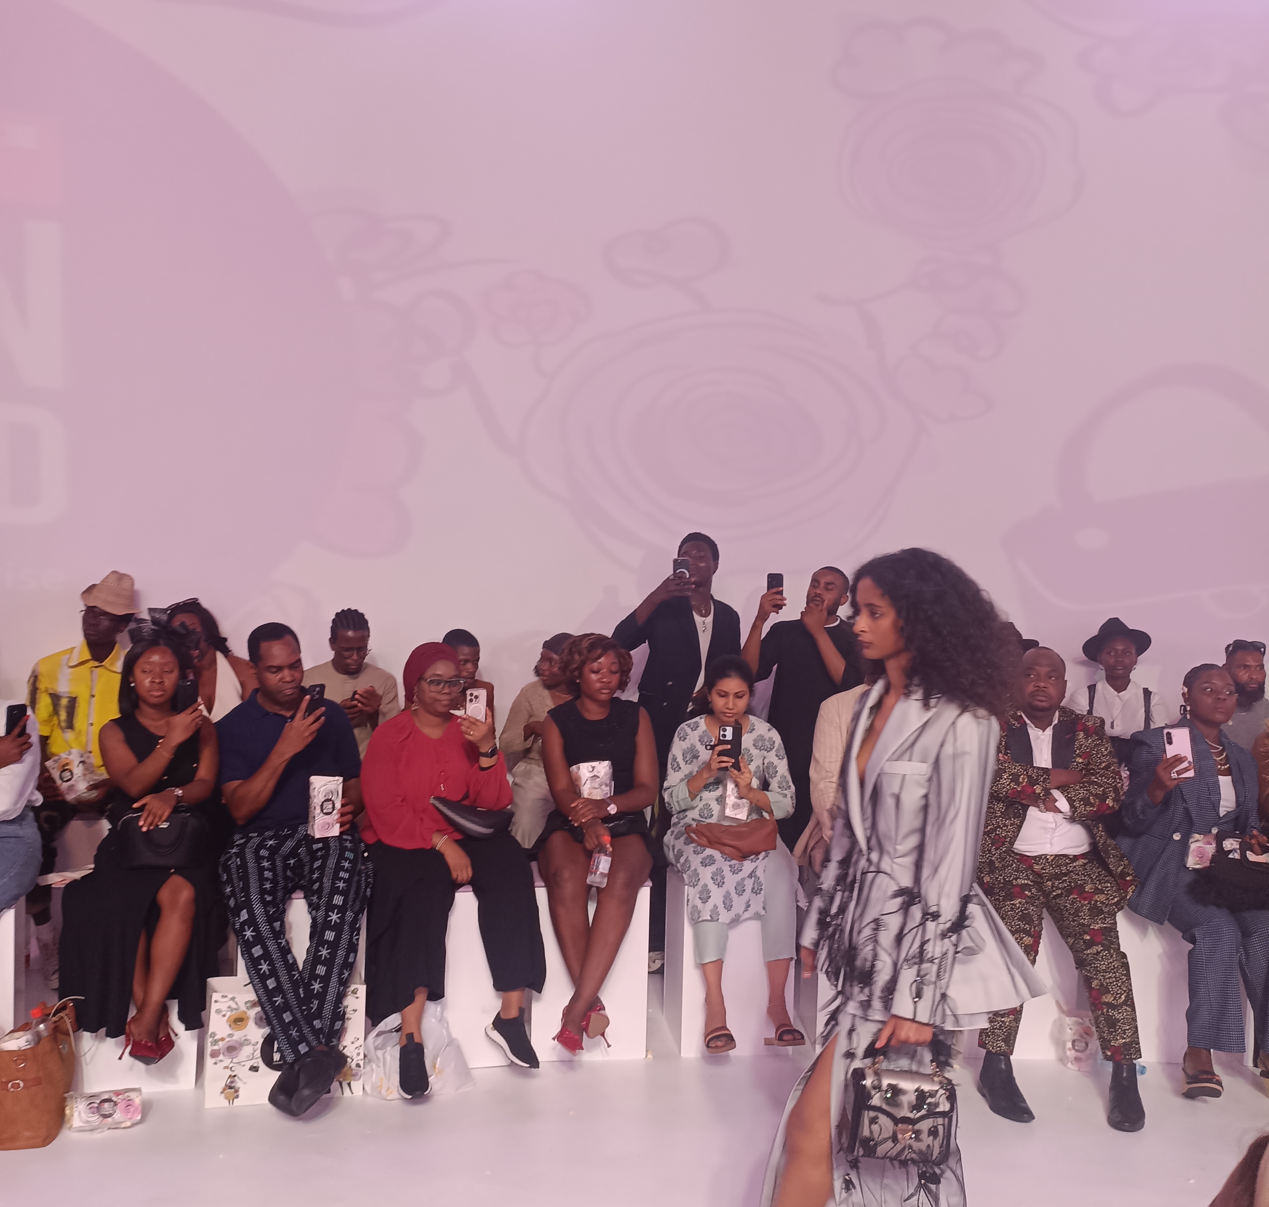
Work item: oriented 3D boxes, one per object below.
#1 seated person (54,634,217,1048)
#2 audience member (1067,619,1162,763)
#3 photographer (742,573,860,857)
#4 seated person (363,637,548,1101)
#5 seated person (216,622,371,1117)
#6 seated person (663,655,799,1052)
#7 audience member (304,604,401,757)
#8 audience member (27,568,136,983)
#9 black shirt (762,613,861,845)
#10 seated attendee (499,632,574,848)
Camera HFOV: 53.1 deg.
[{"bbox_3d":[-1.619,0.773,4.200,0.530,1.370,0.630,1,2,-10],"label":"seated person"},{"bbox_3d":[1.966,0.840,5.200,0.460,1.530,0.600,2,2,12],"label":"audience member"},{"bbox_3d":[0.725,0.724,5.300,0.540,1.750,0.450,2,2,12],"label":"photographer"},{"bbox_3d":[-0.639,0.847,4.376,0.600,1.400,0.740,1,3,-9],"label":"seated person"},{"bbox_3d":[-1.129,0.839,4.250,0.530,1.500,0.740,1,2,-8],"label":"seated person"},{"bbox_3d":[0.341,0.870,4.580,0.490,1.350,0.630,1,2,-3],"label":"seated person"},{"bbox_3d":[-1.179,0.769,5.234,0.500,1.470,0.750,1,3,-8],"label":"audience member"},{"bbox_3d":[-2.167,0.679,5.100,0.530,1.610,0.760,1,3,-10],"label":"audience member"},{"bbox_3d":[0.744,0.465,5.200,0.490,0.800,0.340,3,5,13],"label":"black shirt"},{"bbox_3d":[-0.328,0.828,5.306,0.510,1.390,0.750,2,3,0],"label":"seated attendee"}]

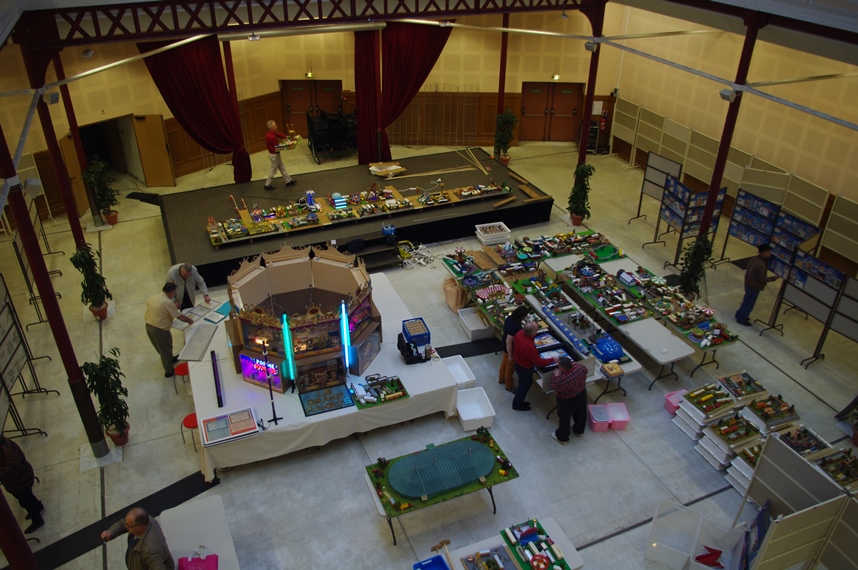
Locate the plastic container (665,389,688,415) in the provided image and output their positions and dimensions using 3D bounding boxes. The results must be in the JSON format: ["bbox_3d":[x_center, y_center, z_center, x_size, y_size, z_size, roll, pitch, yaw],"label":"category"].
[{"bbox_3d":[4.270,2.012,10.958,0.410,0.210,0.310,-12,32,-21],"label":"plastic container"}]

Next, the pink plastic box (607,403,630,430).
[{"bbox_3d":[3.110,2.183,10.634,0.330,0.210,0.430,-1,29,-3],"label":"pink plastic box"}]

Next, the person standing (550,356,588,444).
[{"bbox_3d":[2.084,1.692,9.632,0.580,1.580,0.450,-18,35,-29],"label":"person standing"}]

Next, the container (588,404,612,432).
[{"bbox_3d":[2.721,2.134,10.268,0.300,0.190,0.420,1,30,0],"label":"container"}]

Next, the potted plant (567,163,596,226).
[{"bbox_3d":[4.125,-2.462,17.356,0.560,1.720,0.560,0,29,0],"label":"potted plant"}]

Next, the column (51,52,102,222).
[{"bbox_3d":[-8.297,-3.622,15.212,0.230,4.800,0.230,-12,33,-21],"label":"column"}]

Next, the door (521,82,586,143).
[{"bbox_3d":[4.535,-6.386,23.867,2.100,2.170,0.120,1,29,1],"label":"door"}]

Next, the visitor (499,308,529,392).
[{"bbox_3d":[1.459,1.059,10.691,0.500,1.580,0.480,-12,33,-21],"label":"visitor"}]

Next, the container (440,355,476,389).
[{"bbox_3d":[0.449,1.601,10.935,0.520,0.370,0.700,-9,32,-17],"label":"container"}]

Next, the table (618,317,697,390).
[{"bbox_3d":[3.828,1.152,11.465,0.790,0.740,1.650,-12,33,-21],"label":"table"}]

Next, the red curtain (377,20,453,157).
[{"bbox_3d":[-0.358,-5.417,18.729,2.350,4.400,0.350,-12,33,-21],"label":"red curtain"}]

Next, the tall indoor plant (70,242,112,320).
[{"bbox_3d":[-6.526,-0.109,12.409,0.660,1.630,0.660,-12,33,-21],"label":"tall indoor plant"}]

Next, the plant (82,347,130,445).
[{"bbox_3d":[-4.665,1.717,9.484,0.520,1.500,0.520,-12,33,-21],"label":"plant"}]

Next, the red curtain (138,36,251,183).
[{"bbox_3d":[-5.736,-4.181,16.025,2.200,3.750,0.350,-12,33,-21],"label":"red curtain"}]

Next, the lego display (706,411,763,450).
[{"bbox_3d":[4.534,2.122,9.495,0.640,0.150,0.500,-8,32,-16],"label":"lego display"}]

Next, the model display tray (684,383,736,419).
[{"bbox_3d":[4.419,1.779,10.077,0.660,0.150,0.500,-8,32,-16],"label":"model display tray"}]

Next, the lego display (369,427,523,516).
[{"bbox_3d":[0.180,2.336,8.328,1.790,0.270,0.900,-12,33,-21],"label":"lego display"}]

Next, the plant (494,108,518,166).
[{"bbox_3d":[2.531,-4.653,20.224,0.680,1.850,0.680,-12,33,-21],"label":"plant"}]

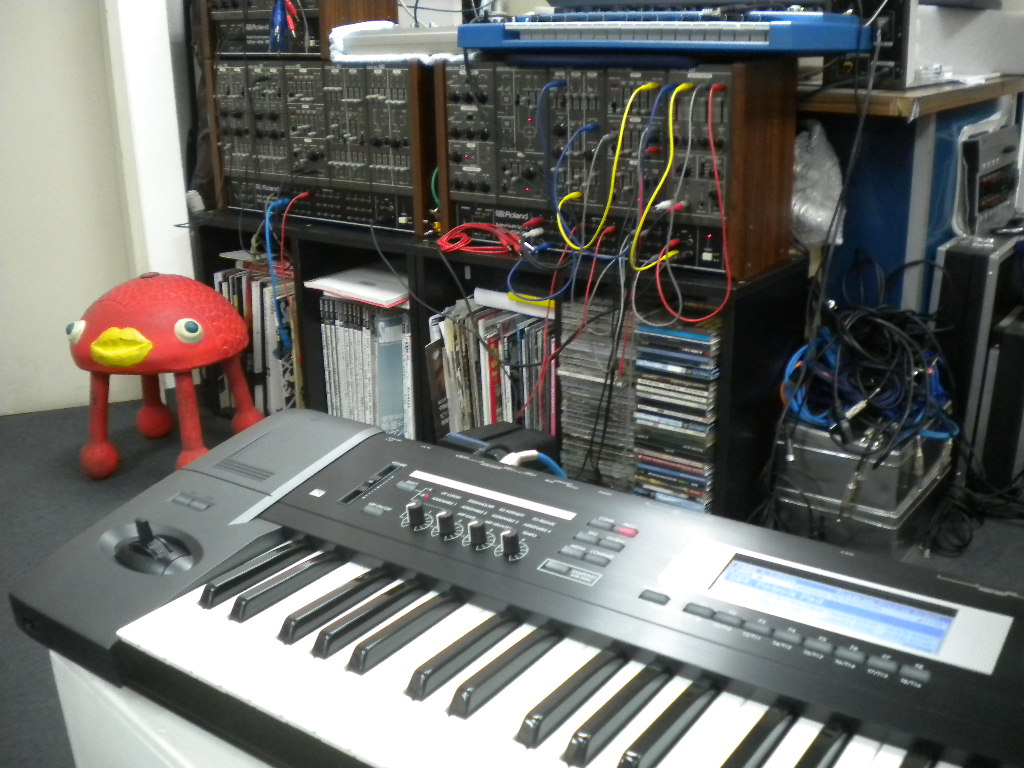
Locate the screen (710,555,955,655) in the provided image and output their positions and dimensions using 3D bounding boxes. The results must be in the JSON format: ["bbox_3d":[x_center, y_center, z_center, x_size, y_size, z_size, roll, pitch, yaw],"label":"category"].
[{"bbox_3d":[0.172,0.120,0.563,0.123,0.008,0.041,11,29,33],"label":"screen"}]

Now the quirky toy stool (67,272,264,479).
[{"bbox_3d":[-0.652,-0.022,1.946,0.315,0.368,0.325,2,18,8],"label":"quirky toy stool"}]

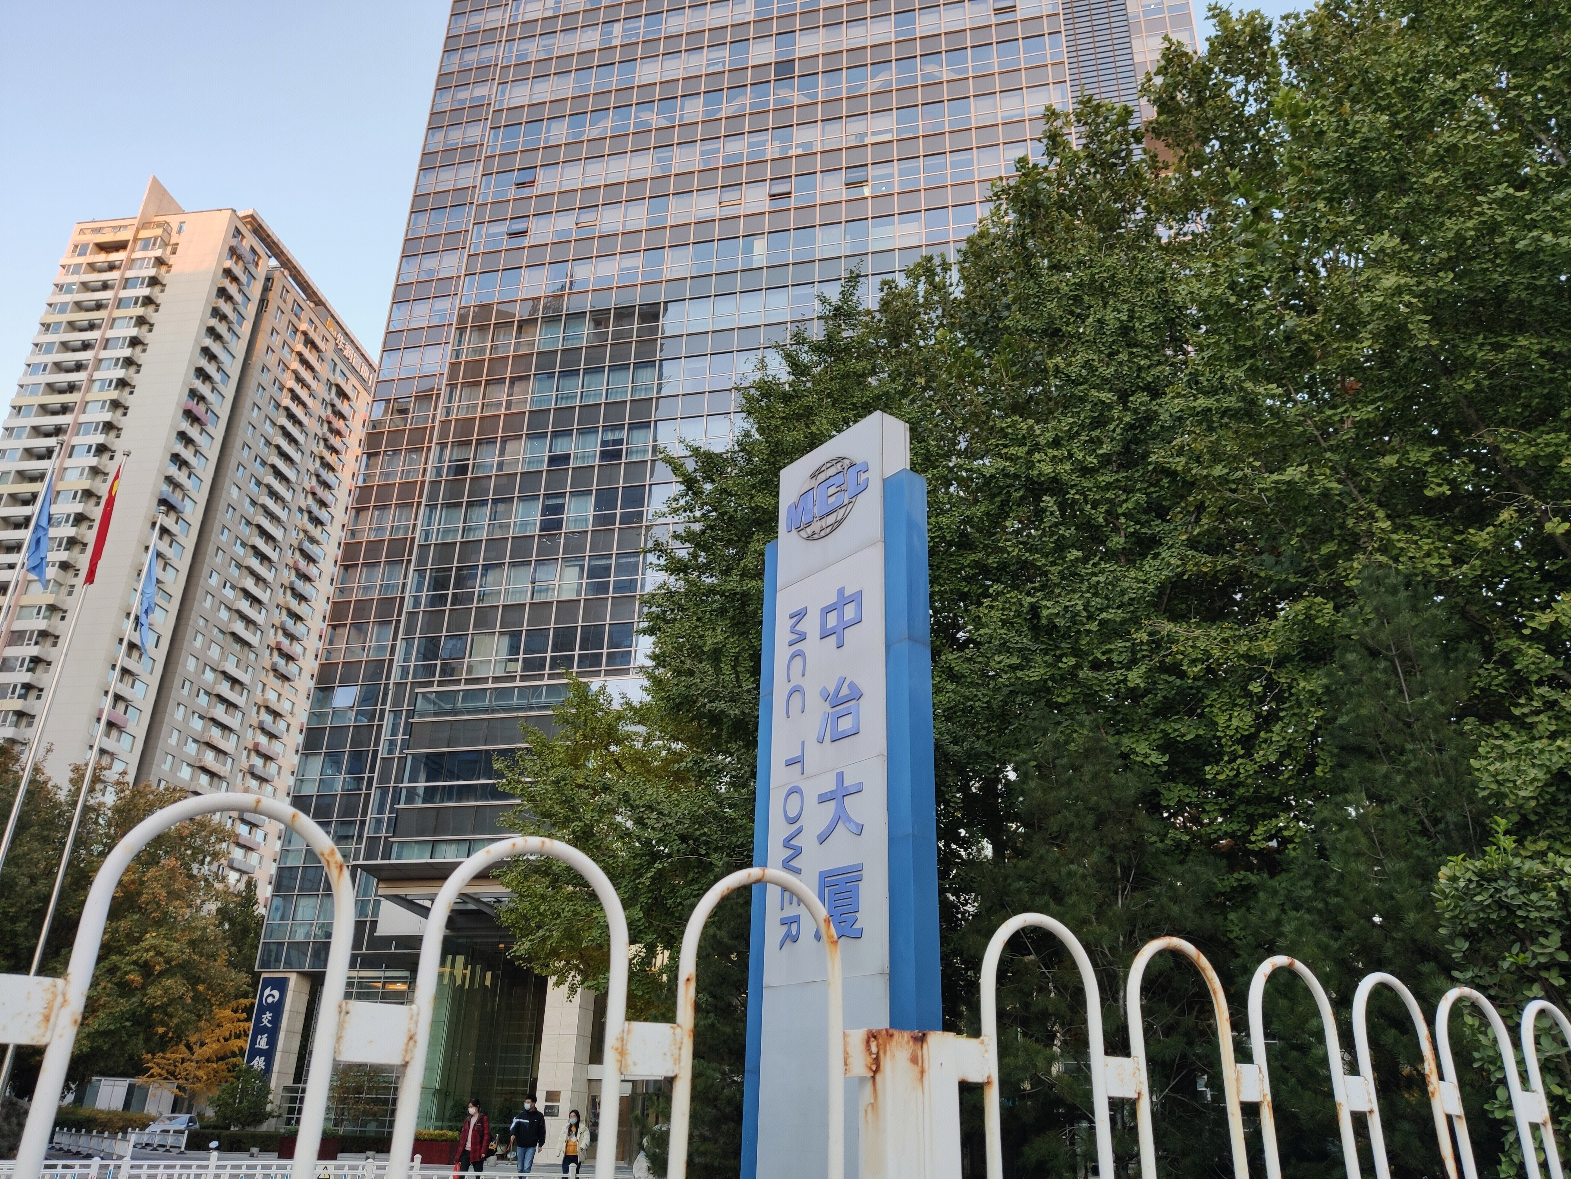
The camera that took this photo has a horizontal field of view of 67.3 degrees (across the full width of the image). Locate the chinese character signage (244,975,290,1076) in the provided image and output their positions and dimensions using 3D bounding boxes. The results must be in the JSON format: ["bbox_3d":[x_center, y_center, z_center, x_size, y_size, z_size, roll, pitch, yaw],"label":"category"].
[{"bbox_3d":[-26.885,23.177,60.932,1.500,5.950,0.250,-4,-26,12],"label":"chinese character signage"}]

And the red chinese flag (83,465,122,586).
[{"bbox_3d":[-15.148,-1.466,26.295,0.280,3.020,0.280,17,-29,-30],"label":"red chinese flag"}]

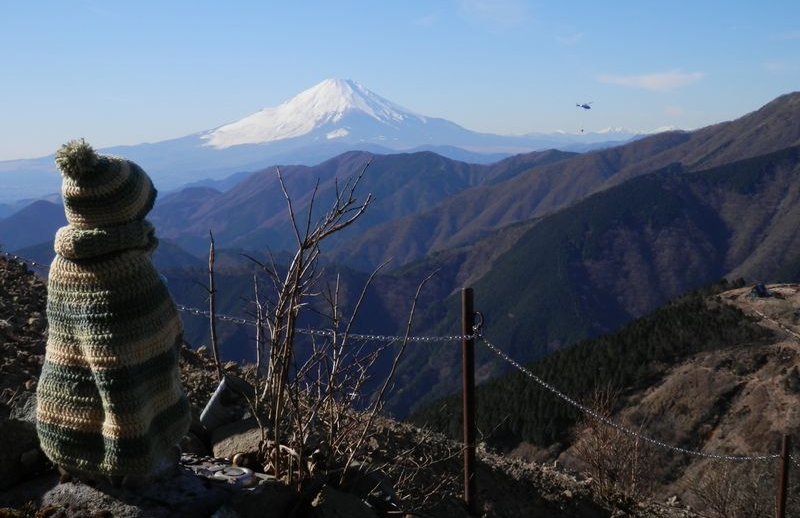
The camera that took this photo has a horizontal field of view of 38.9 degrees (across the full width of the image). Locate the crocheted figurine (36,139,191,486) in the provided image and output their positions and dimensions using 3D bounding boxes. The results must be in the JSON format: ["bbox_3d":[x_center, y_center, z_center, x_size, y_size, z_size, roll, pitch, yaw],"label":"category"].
[{"bbox_3d":[-0.374,0.066,1.480,0.185,0.425,0.195,-6,8,-45],"label":"crocheted figurine"}]

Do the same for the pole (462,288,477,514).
[{"bbox_3d":[0.290,0.594,4.750,0.050,0.950,0.050,0,6,0],"label":"pole"}]

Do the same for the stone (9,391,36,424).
[{"bbox_3d":[-0.580,0.230,1.750,0.050,0.045,0.050,0,6,0],"label":"stone"}]

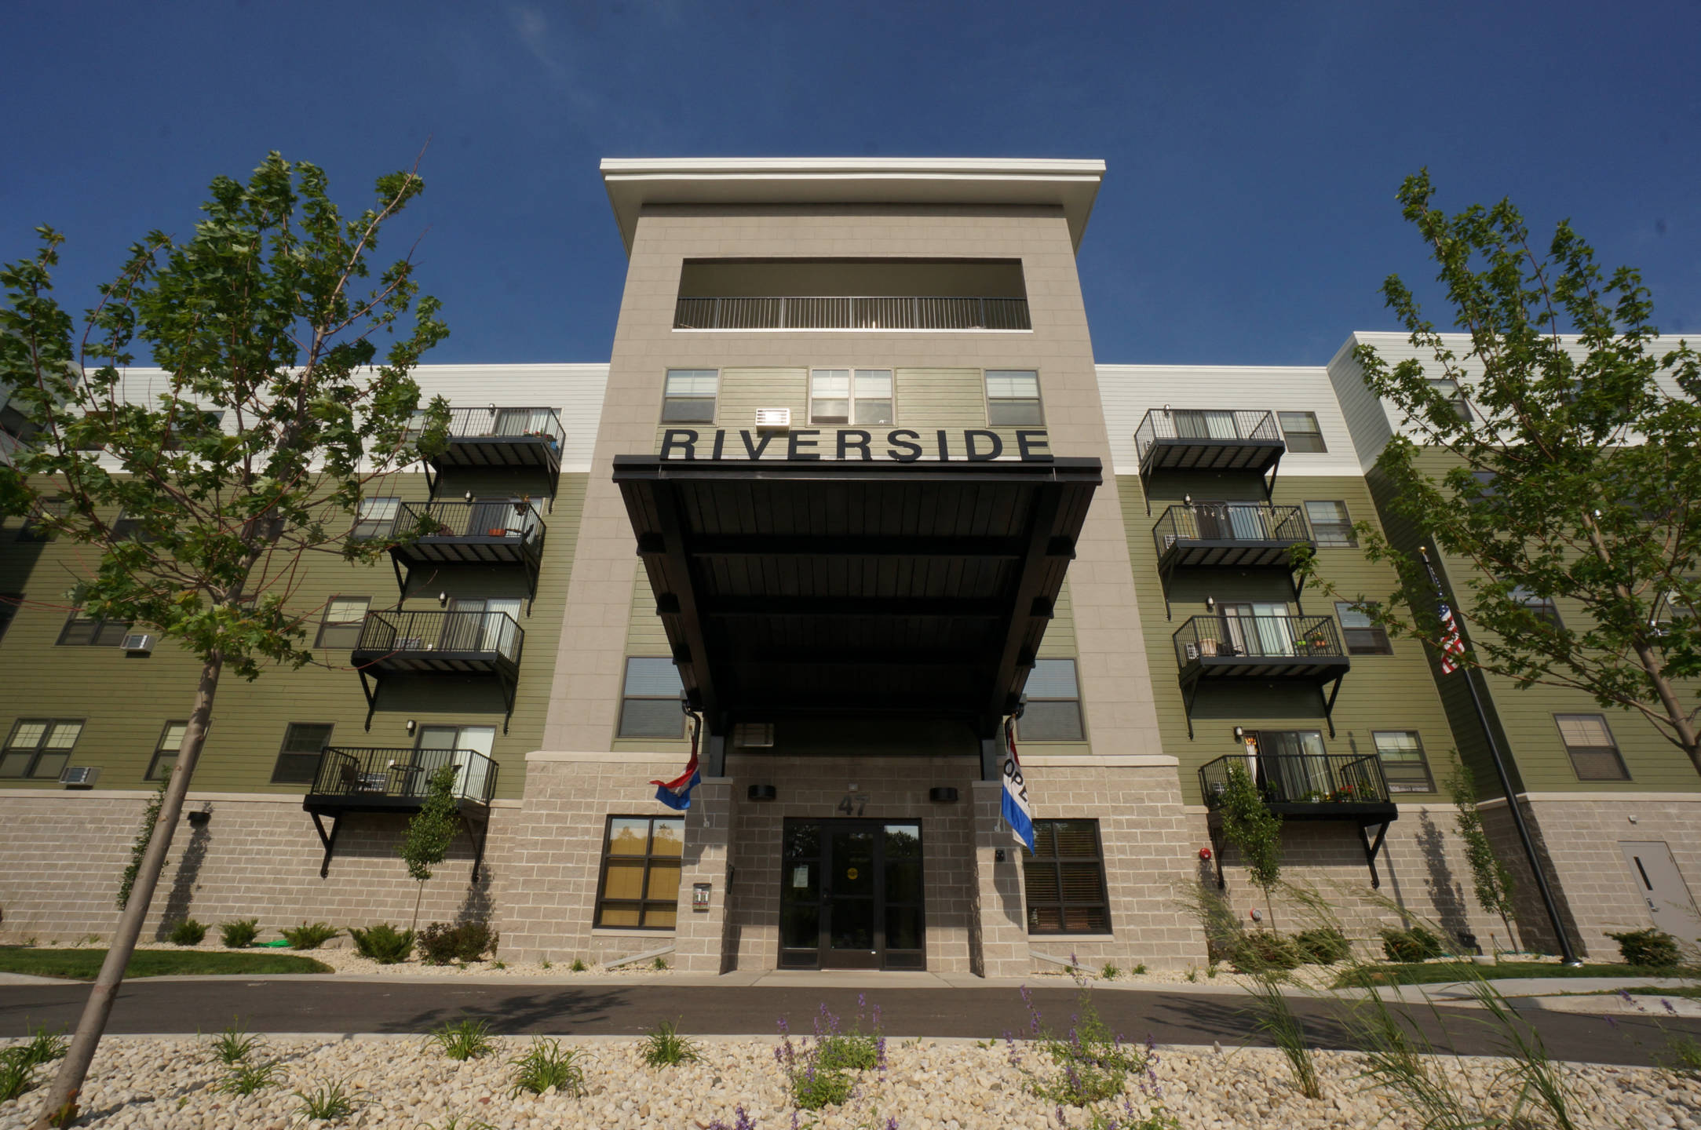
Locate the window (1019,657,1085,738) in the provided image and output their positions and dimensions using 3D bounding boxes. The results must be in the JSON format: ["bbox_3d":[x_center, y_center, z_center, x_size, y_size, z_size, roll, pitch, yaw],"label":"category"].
[{"bbox_3d":[3.565,2.424,12.797,1.230,1.520,0.120,0,-25,0],"label":"window"}]

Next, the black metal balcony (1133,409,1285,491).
[{"bbox_3d":[10.299,-2.906,20.168,3.550,2.678,1.354,0,-25,0],"label":"black metal balcony"}]

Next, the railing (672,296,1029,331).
[{"bbox_3d":[0.047,-5.537,17.179,8.220,1.040,1.500,0,-25,1],"label":"railing"}]

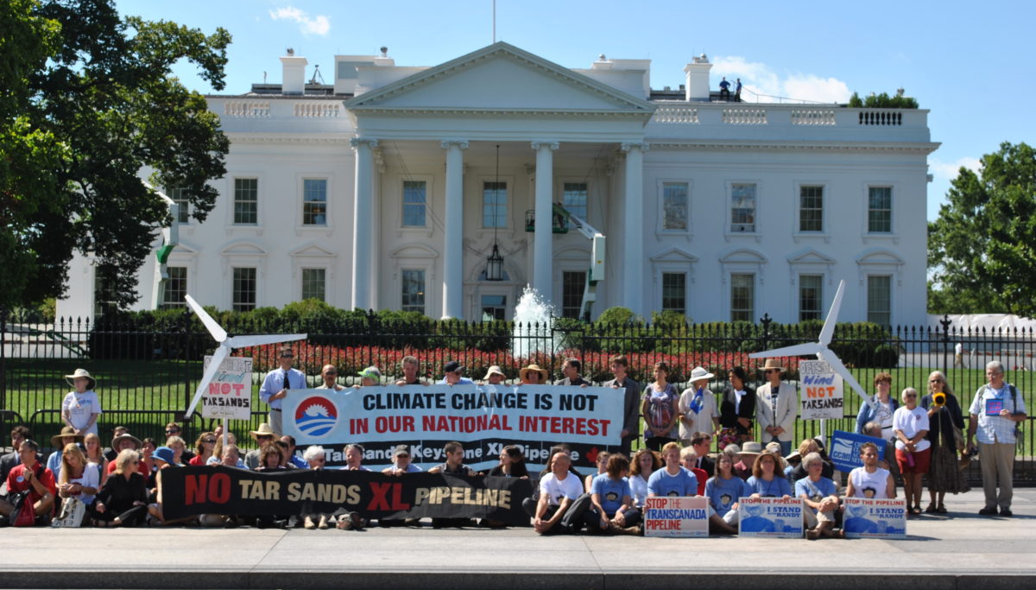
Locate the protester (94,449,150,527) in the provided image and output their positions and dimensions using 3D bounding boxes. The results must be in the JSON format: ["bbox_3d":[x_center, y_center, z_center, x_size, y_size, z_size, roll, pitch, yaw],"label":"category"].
[{"bbox_3d":[-4.269,2.057,19.568,0.600,0.803,0.700,1,-3,-10],"label":"protester"}]

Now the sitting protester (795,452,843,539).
[{"bbox_3d":[2.930,1.947,17.678,0.520,0.829,0.850,1,-3,-5],"label":"sitting protester"}]

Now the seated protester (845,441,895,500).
[{"bbox_3d":[3.750,2.032,19.250,0.620,0.951,0.750,1,-2,3],"label":"seated protester"}]

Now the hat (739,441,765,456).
[{"bbox_3d":[2.631,1.739,20.600,0.310,0.157,0.340,1,-2,3],"label":"hat"}]

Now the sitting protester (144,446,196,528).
[{"bbox_3d":[-3.499,1.932,18.327,0.640,0.805,0.780,0,-3,11],"label":"sitting protester"}]

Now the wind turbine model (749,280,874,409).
[{"bbox_3d":[3.369,0.574,20.800,1.425,1.484,0.250,1,-3,-2],"label":"wind turbine model"}]

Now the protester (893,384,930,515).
[{"bbox_3d":[4.538,1.802,20.939,0.430,1.461,0.330,1,-3,-3],"label":"protester"}]

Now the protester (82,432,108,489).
[{"bbox_3d":[-4.633,1.937,19.778,0.550,0.855,0.750,1,-3,-3],"label":"protester"}]

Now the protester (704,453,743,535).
[{"bbox_3d":[2.184,2.081,19.250,0.550,0.839,0.750,1,-2,0],"label":"protester"}]

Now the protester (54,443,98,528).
[{"bbox_3d":[-4.817,2.051,19.800,0.530,0.872,0.720,0,-2,14],"label":"protester"}]

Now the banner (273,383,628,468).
[{"bbox_3d":[-0.787,1.647,22.200,4.182,1.067,0.150,1,-3,-2],"label":"banner"}]

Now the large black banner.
[{"bbox_3d":[-1.823,2.136,19.400,3.986,0.637,0.150,1,-2,0],"label":"large black banner"}]

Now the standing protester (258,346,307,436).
[{"bbox_3d":[-2.829,1.537,21.800,0.580,1.841,0.420,1,-3,-6],"label":"standing protester"}]

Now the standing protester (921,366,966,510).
[{"bbox_3d":[5.010,1.722,21.300,0.550,1.672,0.420,0,-2,11],"label":"standing protester"}]

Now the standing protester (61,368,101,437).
[{"bbox_3d":[-5.354,1.712,22.336,0.470,1.609,0.360,0,-3,5],"label":"standing protester"}]

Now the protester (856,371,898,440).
[{"bbox_3d":[4.346,1.765,22.037,0.500,1.655,0.350,1,-3,-5],"label":"protester"}]

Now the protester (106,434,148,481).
[{"bbox_3d":[-4.376,2.027,20.364,0.580,0.890,0.750,1,-2,-5],"label":"protester"}]

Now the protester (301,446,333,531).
[{"bbox_3d":[-2.162,2.052,19.513,0.460,0.830,0.820,1,-2,-5],"label":"protester"}]

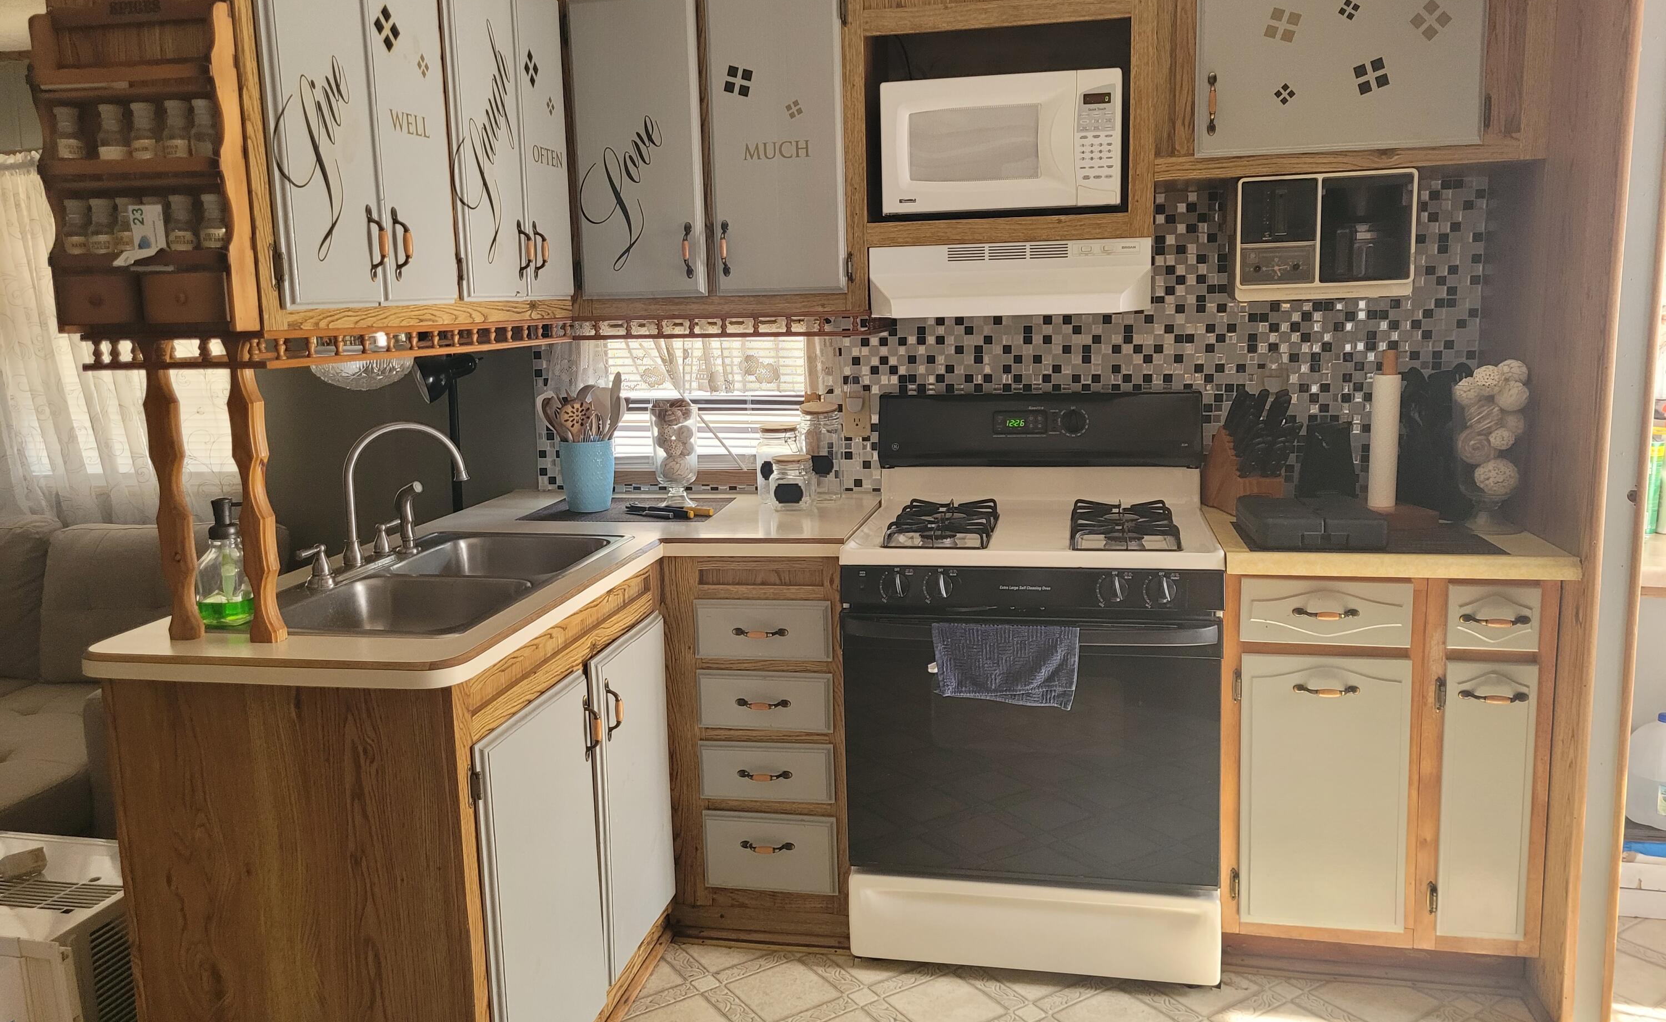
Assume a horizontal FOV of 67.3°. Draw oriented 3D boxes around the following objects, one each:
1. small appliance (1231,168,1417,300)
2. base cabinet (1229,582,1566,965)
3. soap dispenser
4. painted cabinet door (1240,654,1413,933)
[{"bbox_3d":[1.018,-0.577,2.638,0.344,0.247,0.230,0,10,12],"label":"small appliance"},{"bbox_3d":[1.141,0.475,2.757,0.615,0.805,0.600,1,10,11],"label":"base cabinet"},{"bbox_3d":[-0.993,0.082,2.059,0.084,0.200,0.078,0,10,12],"label":"soap dispenser"},{"bbox_3d":[0.967,0.557,2.468,0.312,0.557,0.020,0,10,11],"label":"painted cabinet door"}]

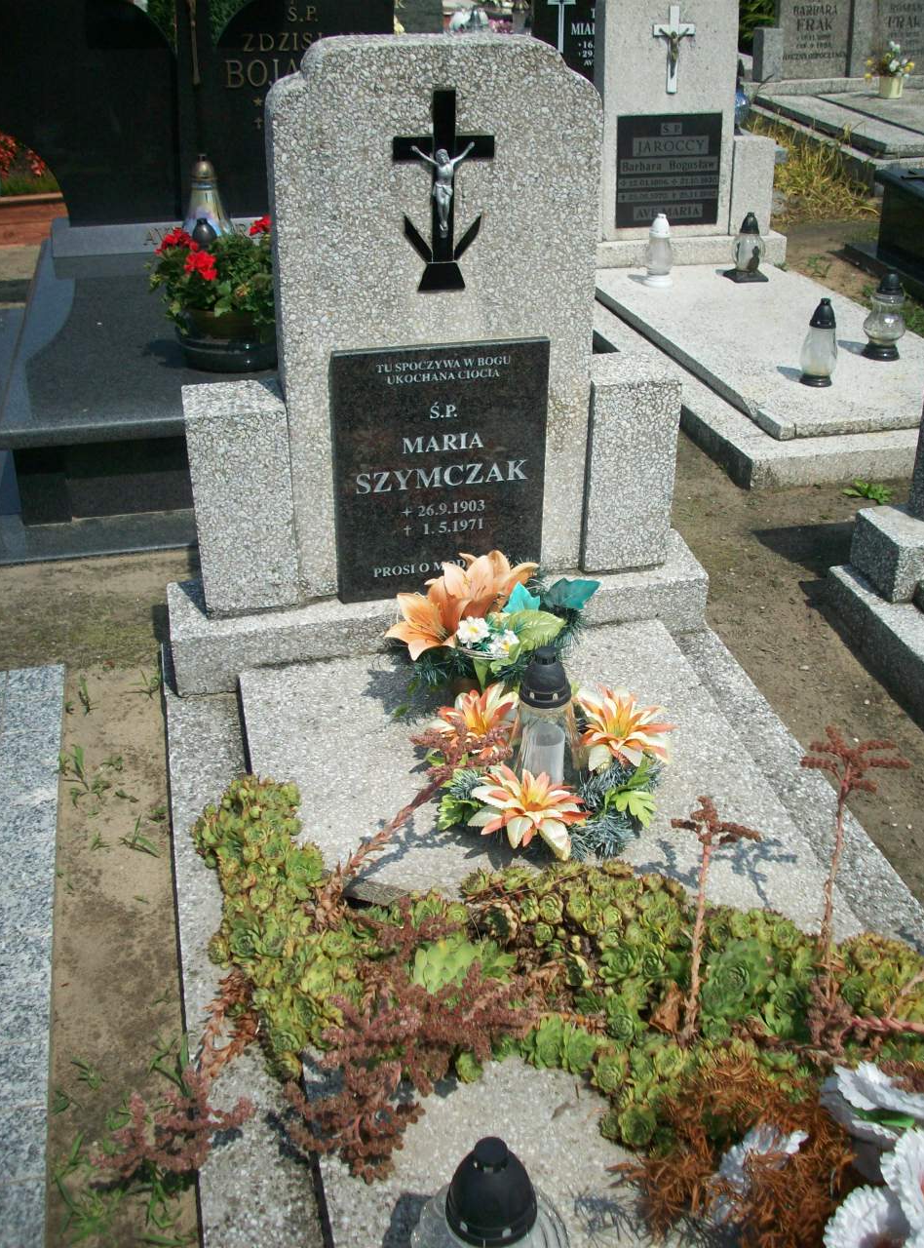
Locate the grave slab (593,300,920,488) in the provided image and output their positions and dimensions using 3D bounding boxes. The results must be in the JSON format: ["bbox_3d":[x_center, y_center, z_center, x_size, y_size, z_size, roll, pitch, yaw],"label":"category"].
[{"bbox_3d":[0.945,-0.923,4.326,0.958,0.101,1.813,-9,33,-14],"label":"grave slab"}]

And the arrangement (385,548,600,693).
[{"bbox_3d":[0.056,-0.009,2.398,0.381,0.232,0.288,-7,32,-11],"label":"arrangement"}]

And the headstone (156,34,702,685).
[{"bbox_3d":[-0.040,-0.443,2.361,1.030,1.087,0.221,-7,32,-11],"label":"headstone"}]

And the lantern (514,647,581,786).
[{"bbox_3d":[0.140,0.149,2.096,0.108,0.268,0.108,0,32,0],"label":"lantern"}]

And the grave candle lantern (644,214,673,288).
[{"bbox_3d":[0.680,-1.279,4.562,0.101,0.235,0.101,0,32,0],"label":"grave candle lantern"}]

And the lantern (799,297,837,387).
[{"bbox_3d":[1.017,-0.799,3.775,0.107,0.243,0.107,-9,33,-14],"label":"lantern"}]

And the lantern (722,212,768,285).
[{"bbox_3d":[0.998,-1.316,4.636,0.118,0.222,0.122,-9,33,-14],"label":"lantern"}]

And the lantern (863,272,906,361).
[{"bbox_3d":[1.266,-0.916,3.962,0.128,0.249,0.128,-9,33,-14],"label":"lantern"}]

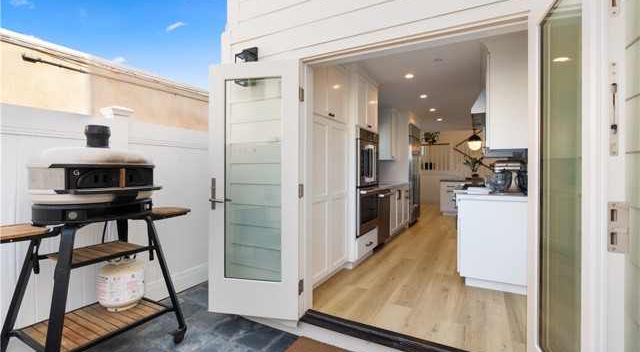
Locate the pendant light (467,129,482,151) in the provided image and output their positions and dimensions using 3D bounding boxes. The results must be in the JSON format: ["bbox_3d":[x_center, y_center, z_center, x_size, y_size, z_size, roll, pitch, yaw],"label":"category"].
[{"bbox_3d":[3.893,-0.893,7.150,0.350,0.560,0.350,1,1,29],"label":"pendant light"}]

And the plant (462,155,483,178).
[{"bbox_3d":[3.878,-0.239,7.150,0.530,0.580,0.460,1,1,29],"label":"plant"}]

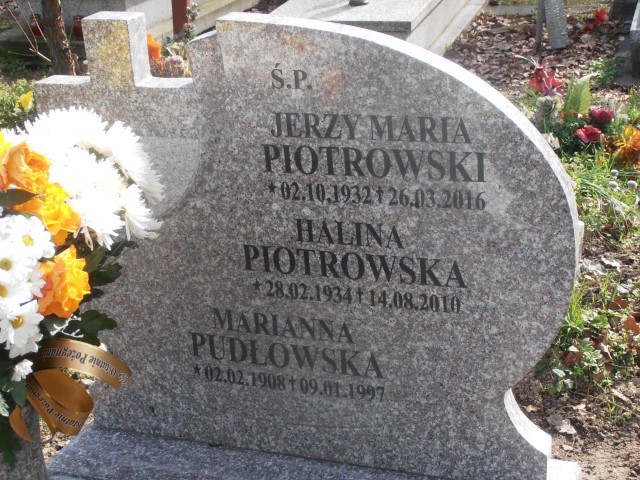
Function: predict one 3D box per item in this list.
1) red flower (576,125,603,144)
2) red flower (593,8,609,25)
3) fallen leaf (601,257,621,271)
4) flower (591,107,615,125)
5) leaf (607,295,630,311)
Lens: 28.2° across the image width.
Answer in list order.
[{"bbox_3d":[0.951,-0.372,4.500,0.090,0.060,0.085,-1,22,12],"label":"red flower"},{"bbox_3d":[1.385,-1.104,6.300,0.080,0.070,0.075,0,22,12],"label":"red flower"},{"bbox_3d":[0.831,0.067,3.650,0.057,0.025,0.060,0,22,13],"label":"fallen leaf"},{"bbox_3d":[1.014,-0.447,4.580,0.085,0.055,0.080,0,22,13],"label":"flower"},{"bbox_3d":[0.793,0.167,3.400,0.060,0.030,0.060,0,22,13],"label":"leaf"}]

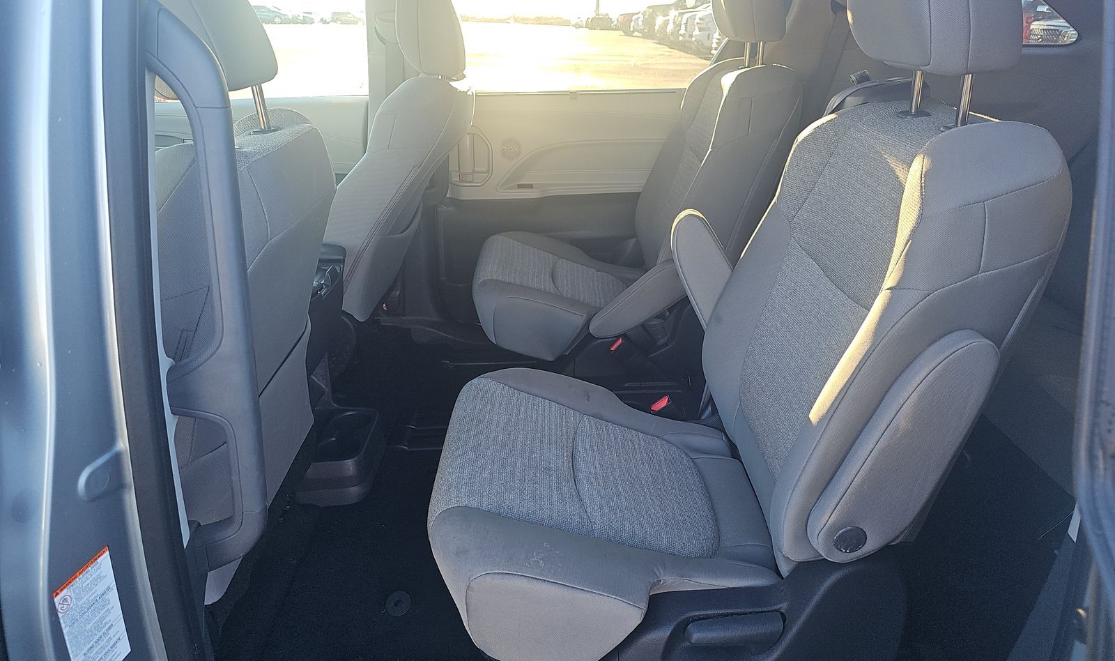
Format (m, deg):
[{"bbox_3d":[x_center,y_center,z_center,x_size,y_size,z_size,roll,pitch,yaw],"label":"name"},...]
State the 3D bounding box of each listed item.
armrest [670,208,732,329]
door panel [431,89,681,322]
[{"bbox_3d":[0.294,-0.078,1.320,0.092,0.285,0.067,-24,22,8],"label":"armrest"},{"bbox_3d":[0.126,-0.374,2.224,0.949,0.678,0.102,-1,23,-2],"label":"door panel"}]

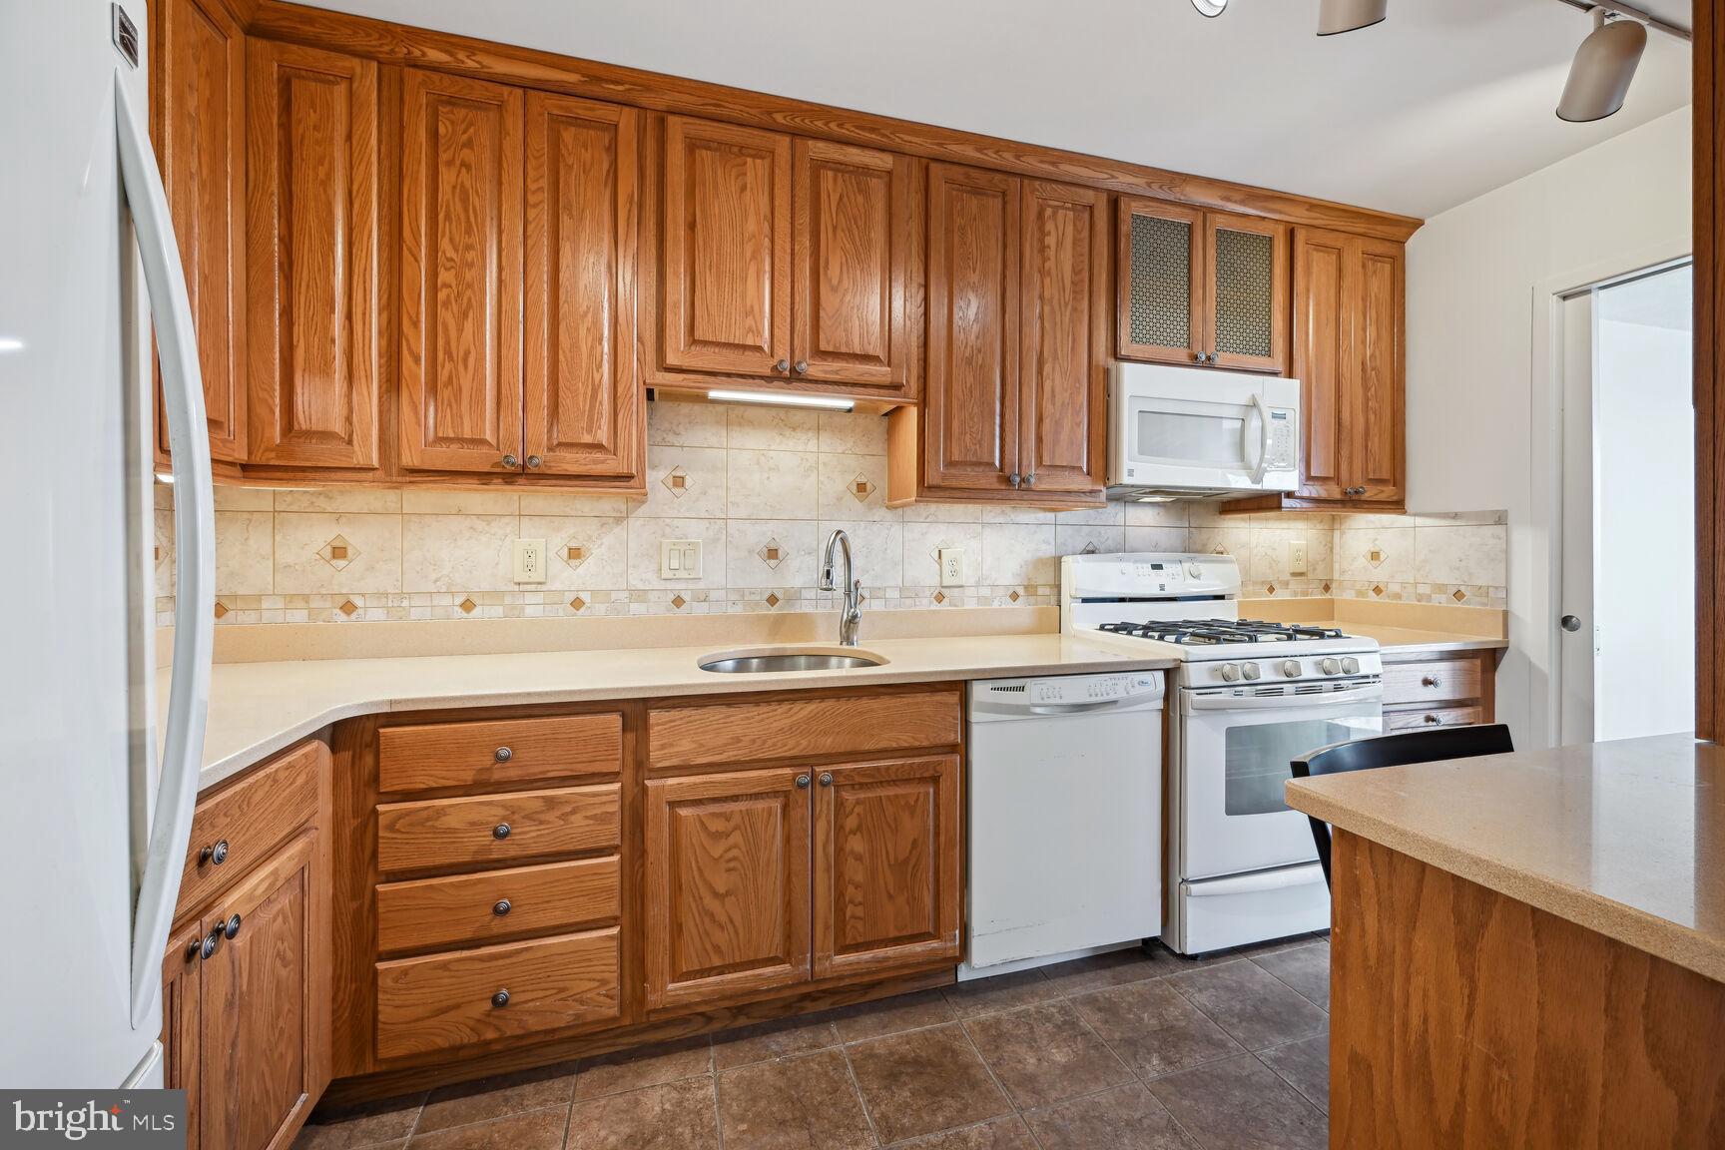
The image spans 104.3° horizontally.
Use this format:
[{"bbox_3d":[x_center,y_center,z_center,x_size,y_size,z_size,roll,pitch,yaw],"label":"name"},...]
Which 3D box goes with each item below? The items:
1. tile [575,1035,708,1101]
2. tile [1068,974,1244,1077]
[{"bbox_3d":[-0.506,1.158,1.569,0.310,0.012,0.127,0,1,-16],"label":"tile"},{"bbox_3d":[0.746,1.152,1.718,0.305,0.012,0.306,0,1,-16],"label":"tile"}]

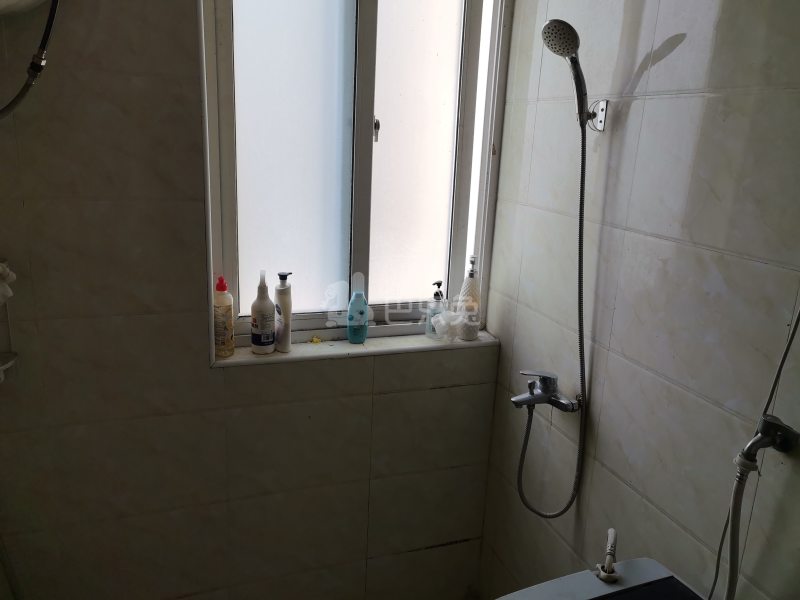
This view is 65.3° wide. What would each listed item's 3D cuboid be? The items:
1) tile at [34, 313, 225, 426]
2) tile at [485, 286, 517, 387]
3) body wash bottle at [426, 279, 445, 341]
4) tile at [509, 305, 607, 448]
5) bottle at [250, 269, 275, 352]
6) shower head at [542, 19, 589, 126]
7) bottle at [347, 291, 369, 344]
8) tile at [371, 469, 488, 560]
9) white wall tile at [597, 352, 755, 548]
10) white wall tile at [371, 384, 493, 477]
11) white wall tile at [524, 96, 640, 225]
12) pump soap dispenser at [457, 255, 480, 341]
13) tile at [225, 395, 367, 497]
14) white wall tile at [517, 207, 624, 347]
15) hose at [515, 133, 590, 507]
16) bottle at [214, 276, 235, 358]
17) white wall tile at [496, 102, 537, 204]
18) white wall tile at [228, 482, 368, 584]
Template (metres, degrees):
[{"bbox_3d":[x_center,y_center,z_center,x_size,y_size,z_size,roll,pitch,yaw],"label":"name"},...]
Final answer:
[{"bbox_3d":[-0.710,0.179,1.685,0.450,0.300,0.010,-3,16,-20],"label":"tile"},{"bbox_3d":[0.332,0.126,2.078,0.010,0.300,0.184,-3,16,-20],"label":"tile"},{"bbox_3d":[0.126,0.032,2.046,0.058,0.190,0.063,-8,18,-35],"label":"body wash bottle"},{"bbox_3d":[0.442,0.209,1.791,0.010,0.300,0.446,-3,16,-20],"label":"tile"},{"bbox_3d":[-0.401,0.033,1.831,0.068,0.245,0.068,5,15,7],"label":"bottle"},{"bbox_3d":[0.407,-0.535,1.463,0.052,0.254,0.092,-36,27,-24],"label":"shower head"},{"bbox_3d":[-0.130,0.056,1.963,0.064,0.163,0.042,0,15,-10],"label":"bottle"},{"bbox_3d":[0.099,0.718,2.148,0.437,0.300,0.010,-3,16,-20],"label":"tile"},{"bbox_3d":[0.595,0.325,1.386,0.010,0.300,0.452,-3,16,-20],"label":"white wall tile"},{"bbox_3d":[0.112,0.428,2.070,0.435,0.300,0.010,-3,16,-20],"label":"white wall tile"},{"bbox_3d":[0.469,-0.370,1.635,0.010,0.300,0.446,-3,16,-20],"label":"white wall tile"},{"bbox_3d":[0.239,-0.006,2.041,0.073,0.278,0.062,5,15,7],"label":"pump soap dispenser"},{"bbox_3d":[-0.301,0.450,1.919,0.445,0.300,0.010,-3,16,-20],"label":"tile"},{"bbox_3d":[0.456,-0.081,1.713,0.010,0.300,0.451,-3,16,-20],"label":"white wall tile"},{"bbox_3d":[0.417,0.090,1.603,0.140,1.060,0.125,-3,16,-20],"label":"hose"},{"bbox_3d":[-0.500,0.045,1.772,0.056,0.227,0.052,-3,16,-20],"label":"bottle"},{"bbox_3d":[0.361,-0.453,1.922,0.010,0.300,0.184,-3,16,-20],"label":"white wall tile"},{"bbox_3d":[-0.317,0.738,1.995,0.450,0.300,0.010,-3,16,-20],"label":"white wall tile"}]

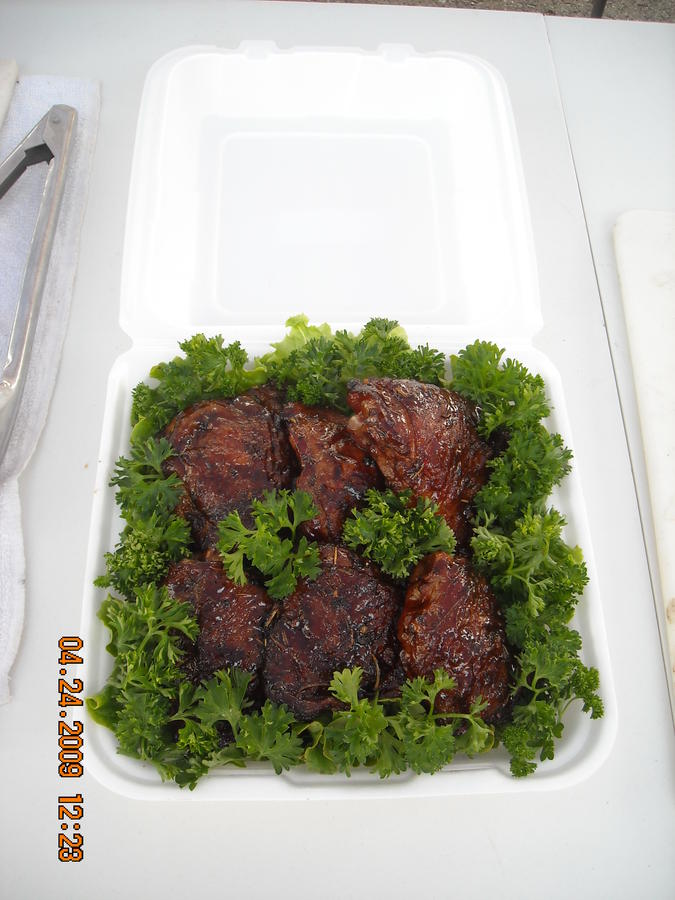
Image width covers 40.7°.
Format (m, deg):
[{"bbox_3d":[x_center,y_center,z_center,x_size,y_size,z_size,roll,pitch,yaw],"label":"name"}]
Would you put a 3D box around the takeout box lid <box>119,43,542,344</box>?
[{"bbox_3d":[-0.005,-0.155,0.564,0.234,0.038,0.238,0,62,-3],"label":"takeout box lid"}]

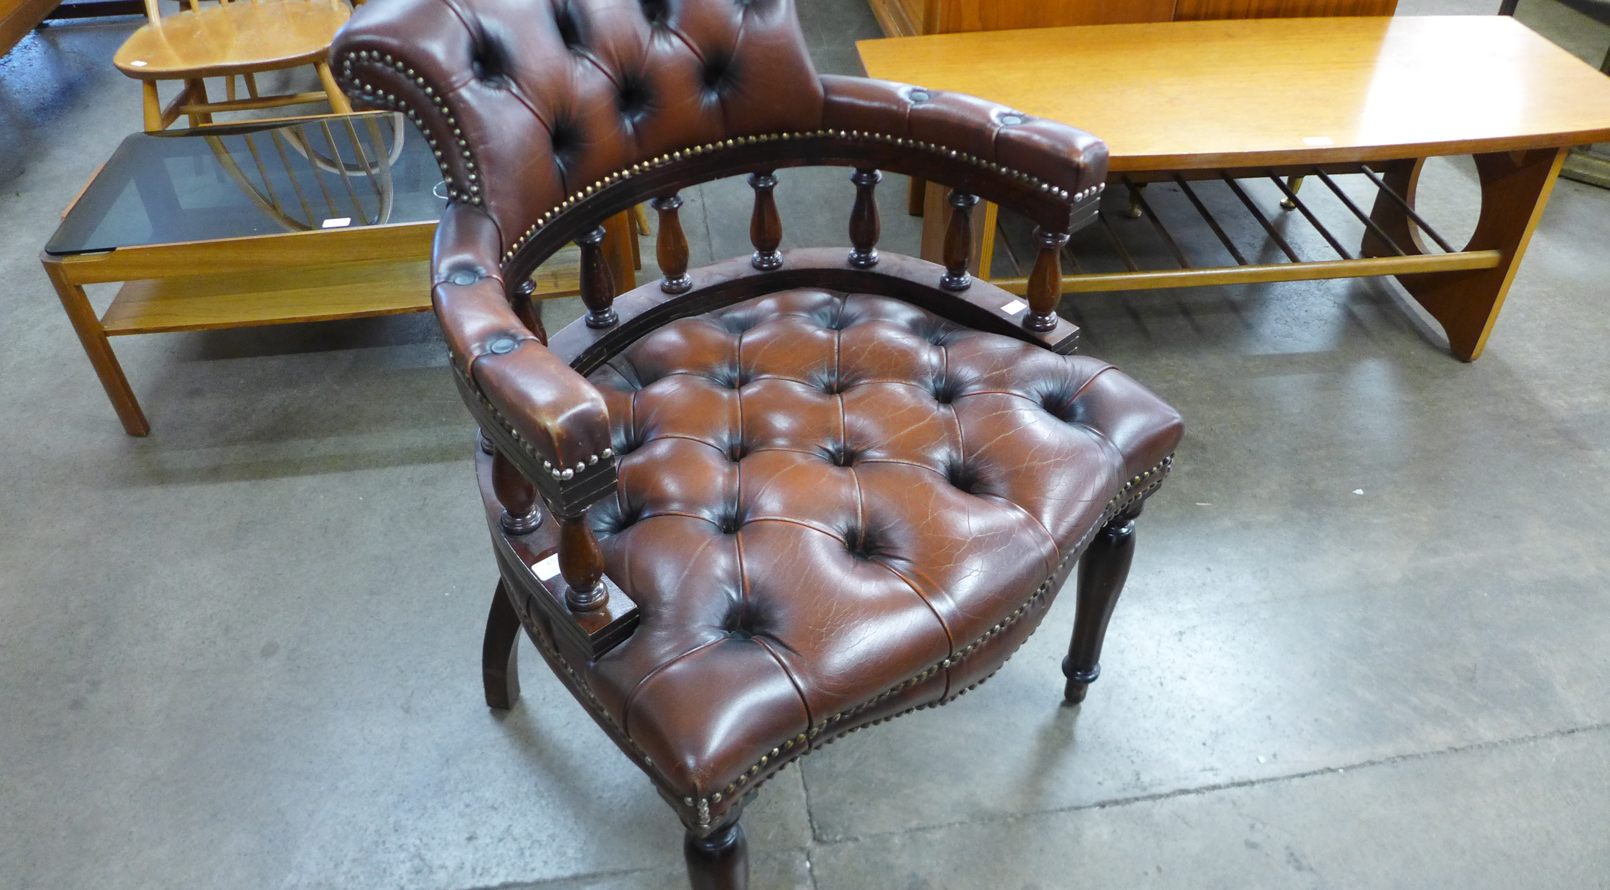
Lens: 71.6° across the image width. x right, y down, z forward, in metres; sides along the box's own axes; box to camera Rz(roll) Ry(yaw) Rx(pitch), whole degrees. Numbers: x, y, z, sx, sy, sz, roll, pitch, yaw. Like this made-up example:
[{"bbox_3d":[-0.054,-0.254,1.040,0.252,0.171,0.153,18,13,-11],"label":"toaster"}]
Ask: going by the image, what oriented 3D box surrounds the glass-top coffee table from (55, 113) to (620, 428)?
[{"bbox_3d":[-0.725,-0.321,1.942,0.858,0.354,0.424,-5,41,-6],"label":"glass-top coffee table"}]

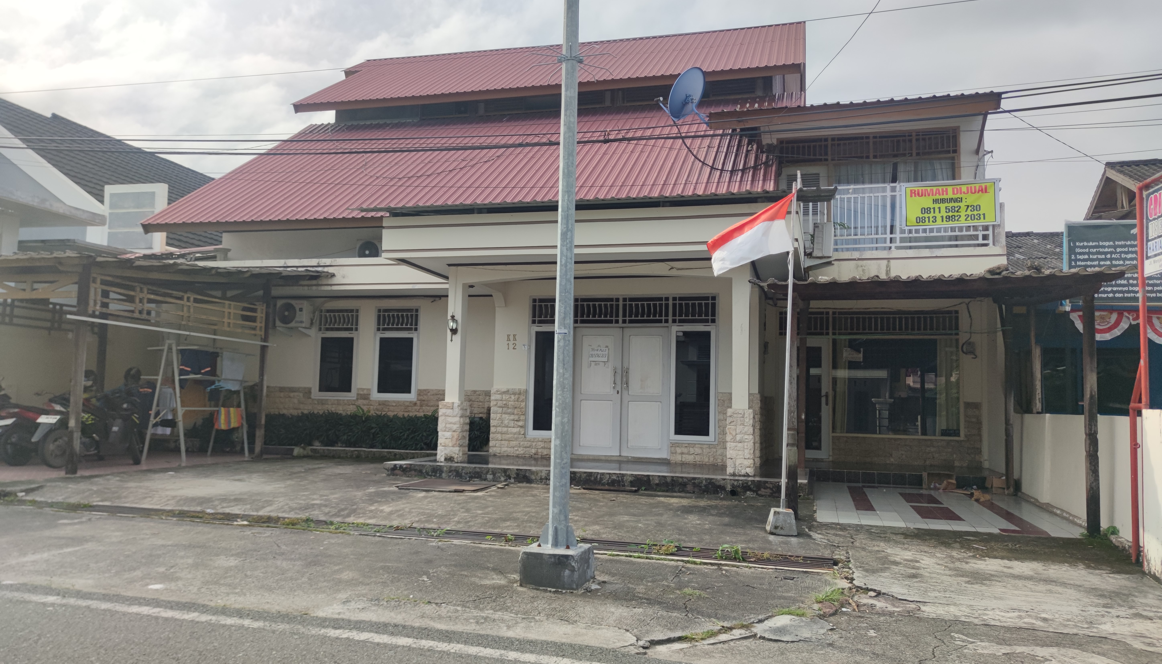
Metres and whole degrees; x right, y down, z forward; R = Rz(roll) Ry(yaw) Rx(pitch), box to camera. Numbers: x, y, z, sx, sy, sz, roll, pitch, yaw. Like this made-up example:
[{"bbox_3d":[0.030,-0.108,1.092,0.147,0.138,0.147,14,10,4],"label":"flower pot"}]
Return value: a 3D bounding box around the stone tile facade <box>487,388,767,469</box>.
[{"bbox_3d":[0.627,1.527,13.191,4.540,1.140,0.200,0,-5,15],"label":"stone tile facade"}]

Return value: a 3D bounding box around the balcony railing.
[{"bbox_3d":[4.757,-1.707,12.171,2.760,1.020,0.100,0,-5,15],"label":"balcony railing"}]

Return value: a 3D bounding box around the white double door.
[{"bbox_3d":[0.655,0.977,13.220,1.600,2.133,0.080,0,-5,15],"label":"white double door"}]

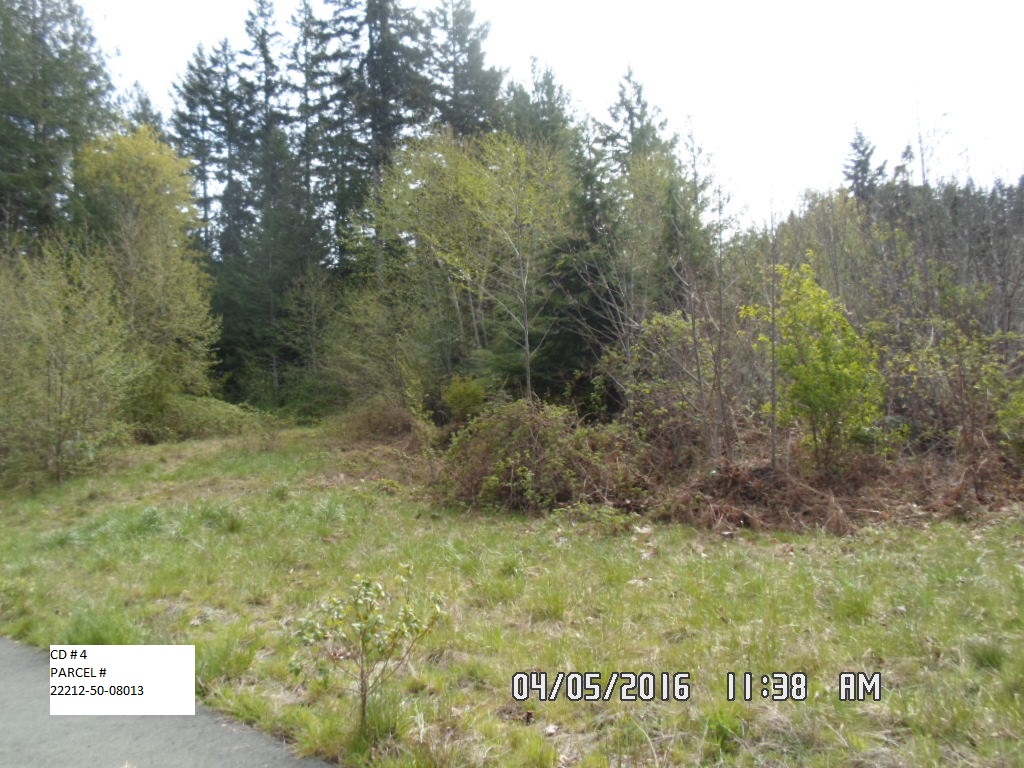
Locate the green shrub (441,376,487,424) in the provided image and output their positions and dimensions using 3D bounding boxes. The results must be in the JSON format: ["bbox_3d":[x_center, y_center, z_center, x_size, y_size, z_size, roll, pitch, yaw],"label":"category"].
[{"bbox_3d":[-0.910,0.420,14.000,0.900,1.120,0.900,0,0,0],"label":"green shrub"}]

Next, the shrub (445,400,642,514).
[{"bbox_3d":[0.420,0.930,10.000,2.600,1.450,1.900,0,0,0],"label":"shrub"}]

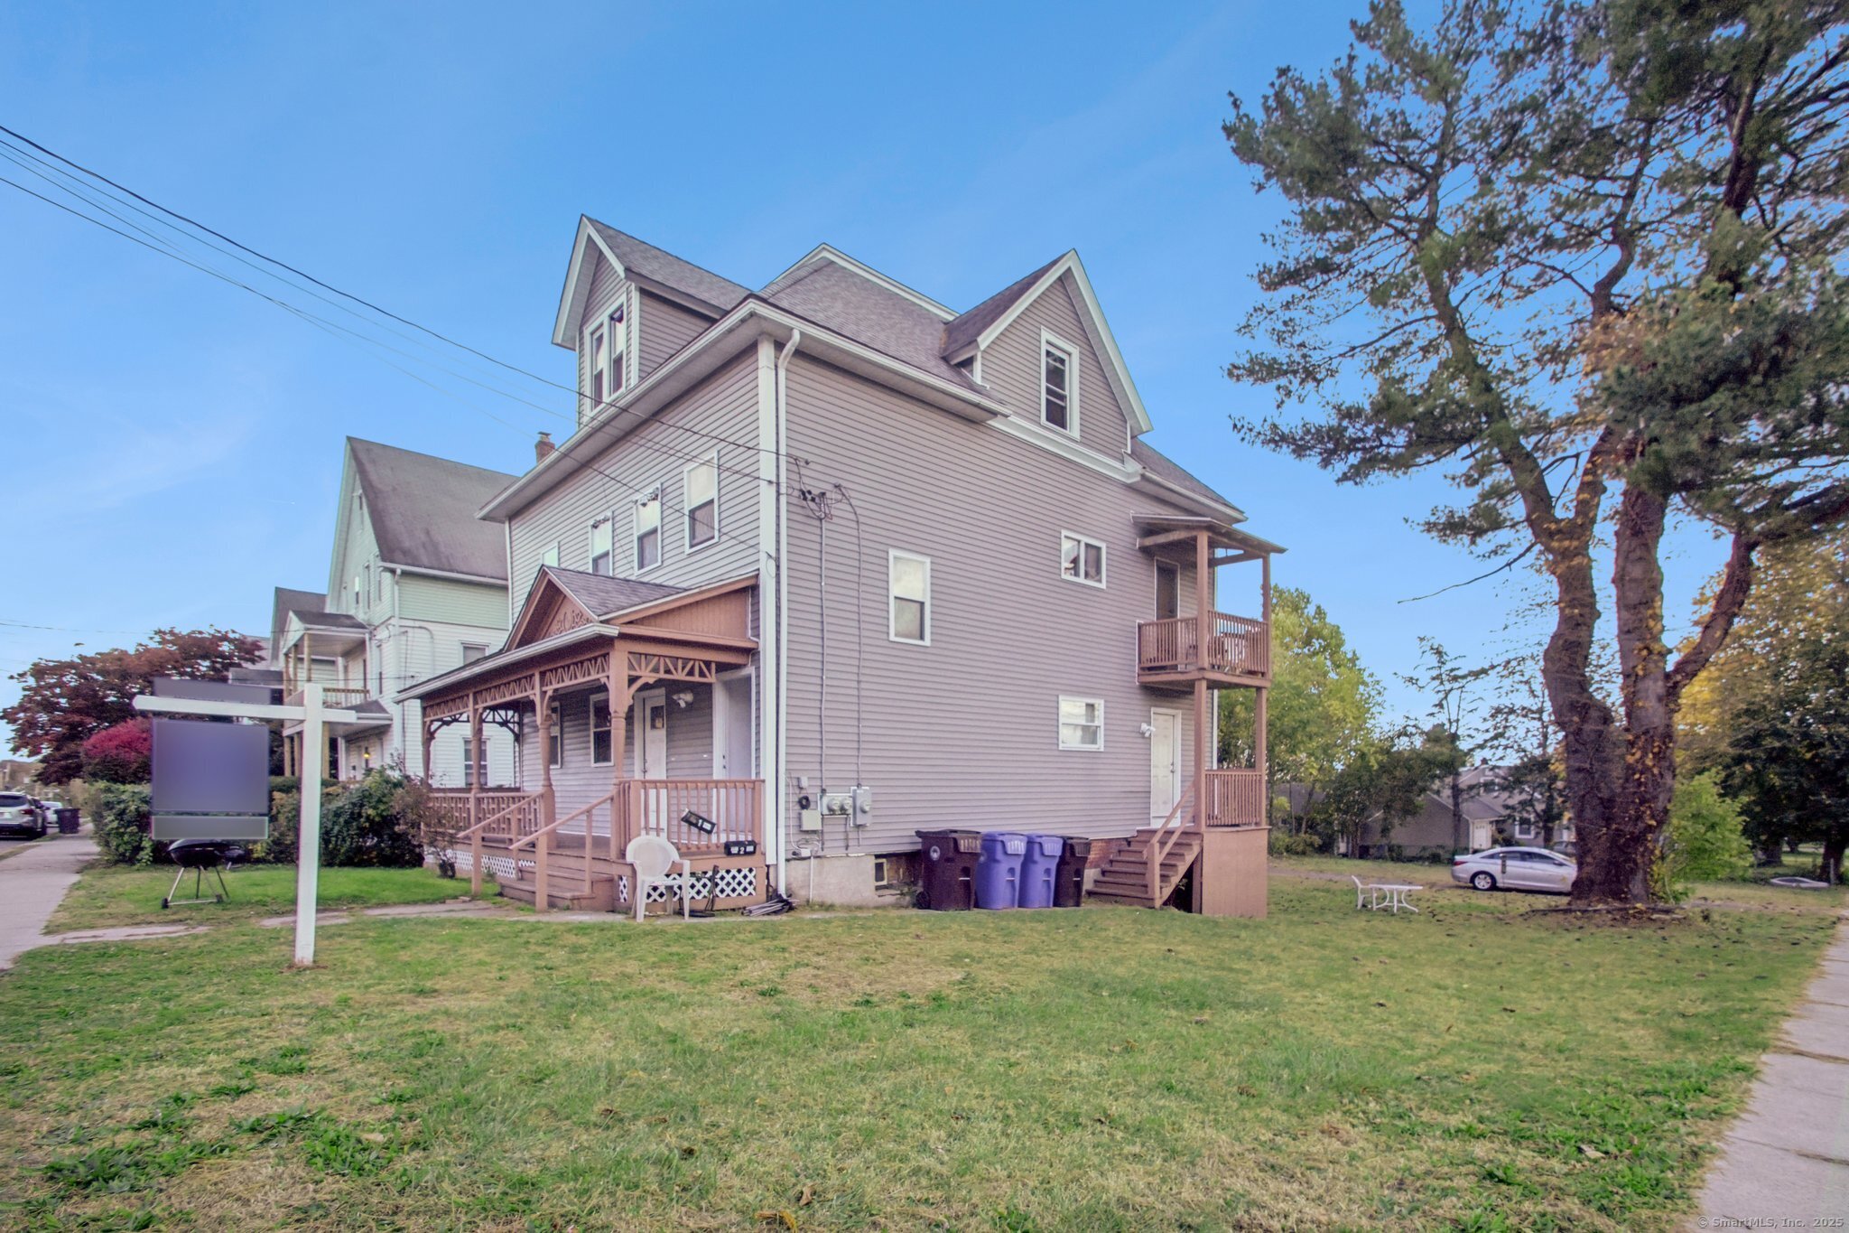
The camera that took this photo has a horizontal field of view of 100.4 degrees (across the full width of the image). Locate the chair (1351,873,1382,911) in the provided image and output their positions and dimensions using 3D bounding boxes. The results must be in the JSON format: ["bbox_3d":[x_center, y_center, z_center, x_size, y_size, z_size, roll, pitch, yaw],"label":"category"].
[{"bbox_3d":[11.069,6.924,19.300,0.600,0.860,0.570,-5,-11,21],"label":"chair"}]

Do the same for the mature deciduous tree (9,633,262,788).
[{"bbox_3d":[-27.775,3.747,27.000,7.200,7.300,7.800,-10,-14,43],"label":"mature deciduous tree"}]

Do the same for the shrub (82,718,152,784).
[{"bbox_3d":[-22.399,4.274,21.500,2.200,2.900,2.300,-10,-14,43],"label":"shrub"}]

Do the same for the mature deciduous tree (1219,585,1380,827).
[{"bbox_3d":[20.836,5.776,44.000,9.500,14.000,9.000,-5,-11,25],"label":"mature deciduous tree"}]

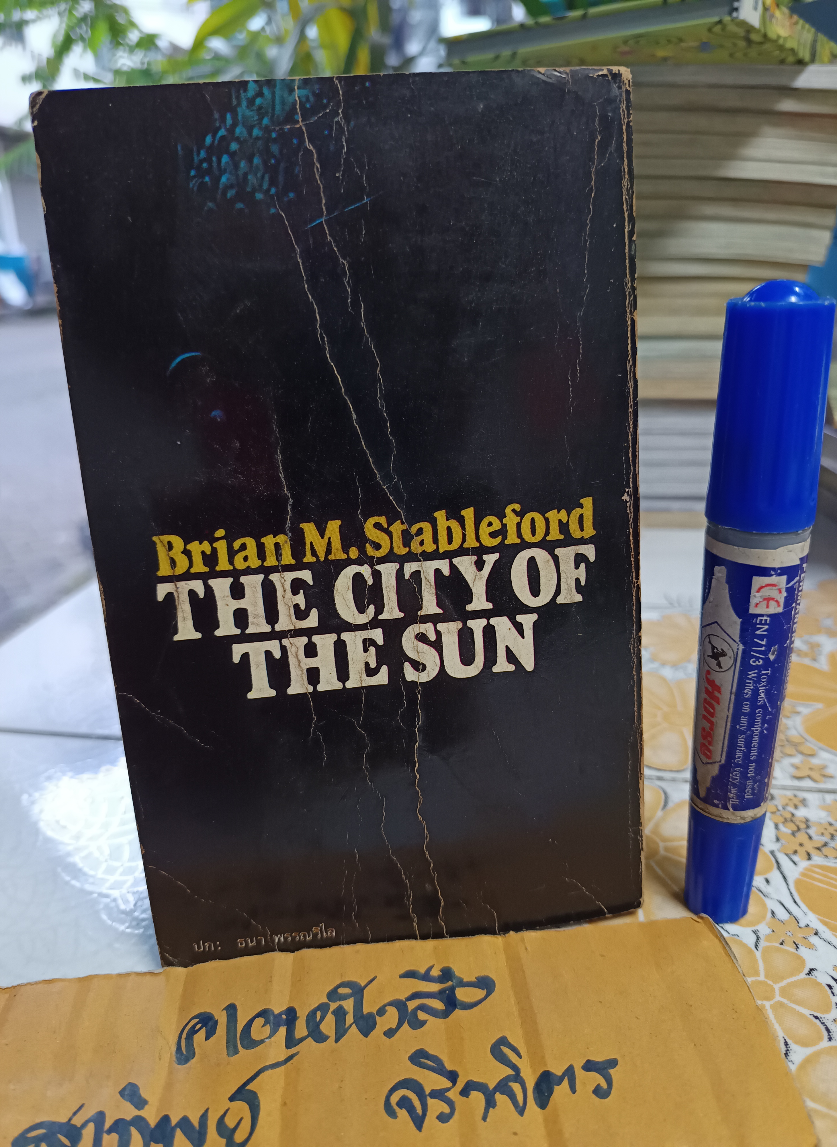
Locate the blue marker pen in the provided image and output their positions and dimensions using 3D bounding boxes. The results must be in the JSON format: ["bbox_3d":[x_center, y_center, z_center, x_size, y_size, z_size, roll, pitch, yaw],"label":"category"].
[{"bbox_3d":[0.067,0.013,0.162,0.019,0.137,0.019,-3,22,0],"label":"blue marker pen"}]

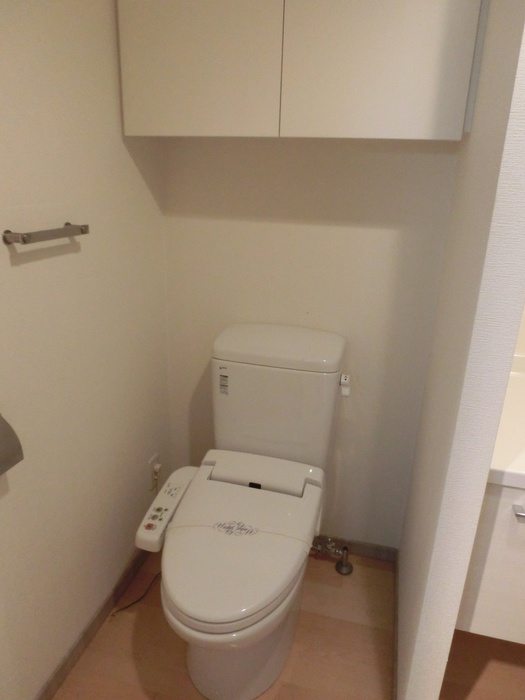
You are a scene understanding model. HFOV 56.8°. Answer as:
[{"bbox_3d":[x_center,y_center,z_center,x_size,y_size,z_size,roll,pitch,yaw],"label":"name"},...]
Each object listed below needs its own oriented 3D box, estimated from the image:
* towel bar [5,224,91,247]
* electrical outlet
[{"bbox_3d":[-0.477,-0.262,1.091,0.049,0.028,0.233,7,20,13],"label":"towel bar"},{"bbox_3d":[-0.405,0.466,1.822,0.013,0.119,0.070,7,20,13],"label":"electrical outlet"}]

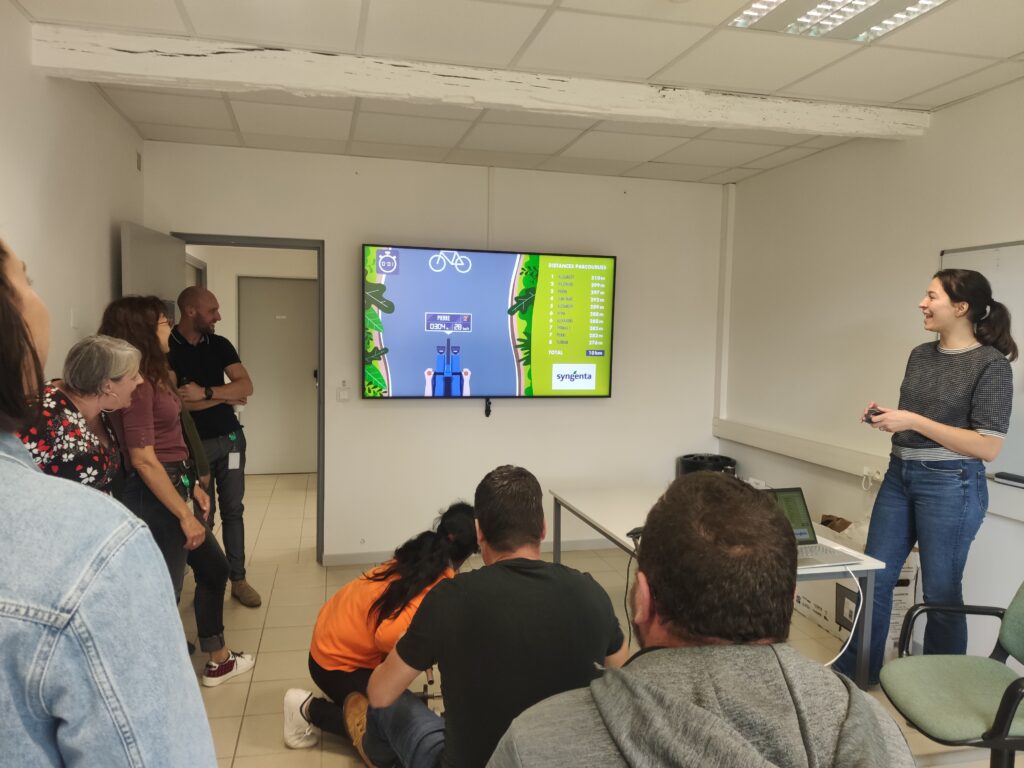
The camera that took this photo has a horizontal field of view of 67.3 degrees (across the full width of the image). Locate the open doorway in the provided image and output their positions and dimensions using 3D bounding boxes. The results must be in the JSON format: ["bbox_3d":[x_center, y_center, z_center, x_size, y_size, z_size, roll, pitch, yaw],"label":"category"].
[{"bbox_3d":[-1.621,0.124,4.775,0.885,2.040,0.140,0,4,-14],"label":"open doorway"}]

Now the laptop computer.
[{"bbox_3d":[0.985,0.499,2.718,0.330,0.195,0.335,0,4,-14],"label":"laptop computer"}]

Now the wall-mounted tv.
[{"bbox_3d":[-0.124,-0.381,5.012,1.665,0.955,0.070,0,4,-14],"label":"wall-mounted tv"}]

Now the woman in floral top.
[{"bbox_3d":[-1.331,0.585,2.384,0.520,1.470,0.470,-1,5,-32],"label":"woman in floral top"}]

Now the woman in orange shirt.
[{"bbox_3d":[-0.478,0.882,2.974,0.500,0.830,0.800,5,6,44],"label":"woman in orange shirt"}]

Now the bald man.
[{"bbox_3d":[-1.616,0.331,4.194,0.420,1.710,0.500,4,5,38],"label":"bald man"}]

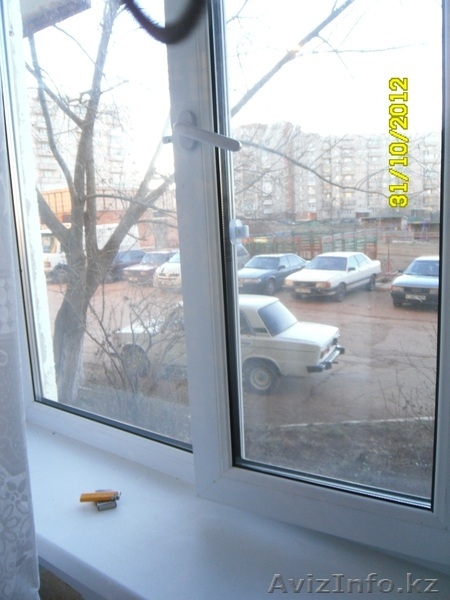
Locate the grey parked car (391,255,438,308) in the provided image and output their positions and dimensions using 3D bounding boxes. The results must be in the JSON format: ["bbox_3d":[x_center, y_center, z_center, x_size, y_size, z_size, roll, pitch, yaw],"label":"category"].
[{"bbox_3d":[6.521,-0.658,15.181,1.690,1.380,4.360,4,11,33],"label":"grey parked car"}]

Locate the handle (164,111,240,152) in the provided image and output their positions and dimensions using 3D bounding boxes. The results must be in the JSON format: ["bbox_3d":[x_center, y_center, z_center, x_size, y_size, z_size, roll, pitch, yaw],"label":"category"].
[{"bbox_3d":[-0.027,-0.285,0.814,0.132,0.082,0.052,3,10,28],"label":"handle"}]

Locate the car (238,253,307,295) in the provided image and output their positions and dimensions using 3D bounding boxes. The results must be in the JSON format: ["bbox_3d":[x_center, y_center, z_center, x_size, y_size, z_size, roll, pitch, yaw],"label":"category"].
[{"bbox_3d":[1.905,-1.101,19.122,1.690,1.380,4.450,5,12,38],"label":"car"}]

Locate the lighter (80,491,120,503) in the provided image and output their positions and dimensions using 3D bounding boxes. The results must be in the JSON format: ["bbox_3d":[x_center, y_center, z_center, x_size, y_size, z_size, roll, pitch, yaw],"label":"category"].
[{"bbox_3d":[-0.257,0.407,1.003,0.080,0.011,0.023,-3,9,-1],"label":"lighter"}]

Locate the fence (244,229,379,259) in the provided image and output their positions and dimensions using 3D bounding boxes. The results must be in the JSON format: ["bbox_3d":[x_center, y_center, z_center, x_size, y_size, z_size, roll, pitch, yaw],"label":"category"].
[{"bbox_3d":[5.415,-3.401,31.192,8.800,1.800,0.120,1,10,20],"label":"fence"}]

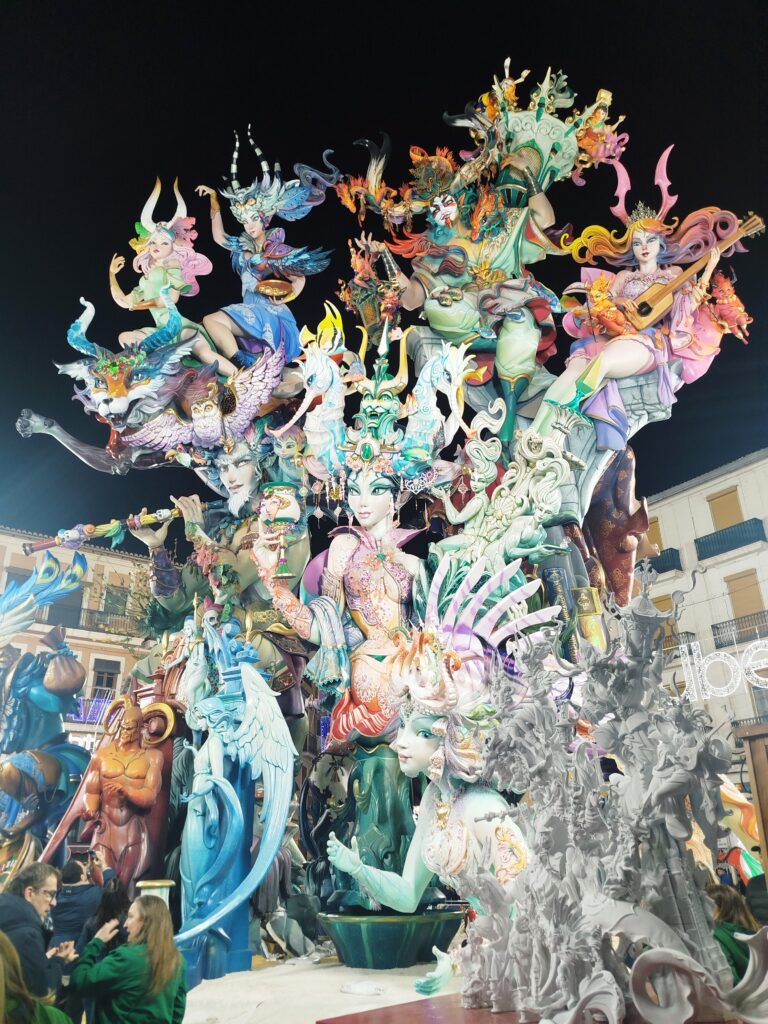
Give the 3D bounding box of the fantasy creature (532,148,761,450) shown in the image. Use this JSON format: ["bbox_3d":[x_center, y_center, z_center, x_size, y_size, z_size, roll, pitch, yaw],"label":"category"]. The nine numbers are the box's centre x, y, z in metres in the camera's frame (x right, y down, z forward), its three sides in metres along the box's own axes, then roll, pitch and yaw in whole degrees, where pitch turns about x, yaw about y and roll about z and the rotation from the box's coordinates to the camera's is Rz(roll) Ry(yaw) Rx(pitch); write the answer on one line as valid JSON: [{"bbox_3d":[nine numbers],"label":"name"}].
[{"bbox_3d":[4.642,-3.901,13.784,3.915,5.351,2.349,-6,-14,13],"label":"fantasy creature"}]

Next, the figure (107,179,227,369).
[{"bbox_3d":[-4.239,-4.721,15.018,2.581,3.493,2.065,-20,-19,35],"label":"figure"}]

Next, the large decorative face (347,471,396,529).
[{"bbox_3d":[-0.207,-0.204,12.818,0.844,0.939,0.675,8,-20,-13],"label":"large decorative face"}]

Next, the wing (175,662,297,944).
[{"bbox_3d":[-1.924,3.702,10.046,1.433,3.358,1.791,22,-34,-35],"label":"wing"}]

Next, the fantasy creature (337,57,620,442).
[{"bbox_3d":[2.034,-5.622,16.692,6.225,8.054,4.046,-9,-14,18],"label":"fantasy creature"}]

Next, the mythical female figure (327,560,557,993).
[{"bbox_3d":[0.765,3.149,9.935,3.087,5.068,2.685,16,-31,-26],"label":"mythical female figure"}]

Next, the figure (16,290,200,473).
[{"bbox_3d":[-4.692,-2.261,13.062,3.204,2.737,2.563,-14,-21,26],"label":"figure"}]

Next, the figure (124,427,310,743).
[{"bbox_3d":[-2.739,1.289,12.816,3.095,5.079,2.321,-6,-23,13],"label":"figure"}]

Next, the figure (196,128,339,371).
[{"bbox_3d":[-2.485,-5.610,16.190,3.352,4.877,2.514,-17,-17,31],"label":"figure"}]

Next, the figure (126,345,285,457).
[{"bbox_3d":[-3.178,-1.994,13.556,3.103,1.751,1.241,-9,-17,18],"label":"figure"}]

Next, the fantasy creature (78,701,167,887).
[{"bbox_3d":[-3.219,3.427,9.591,1.023,2.180,0.767,-4,-28,9],"label":"fantasy creature"}]

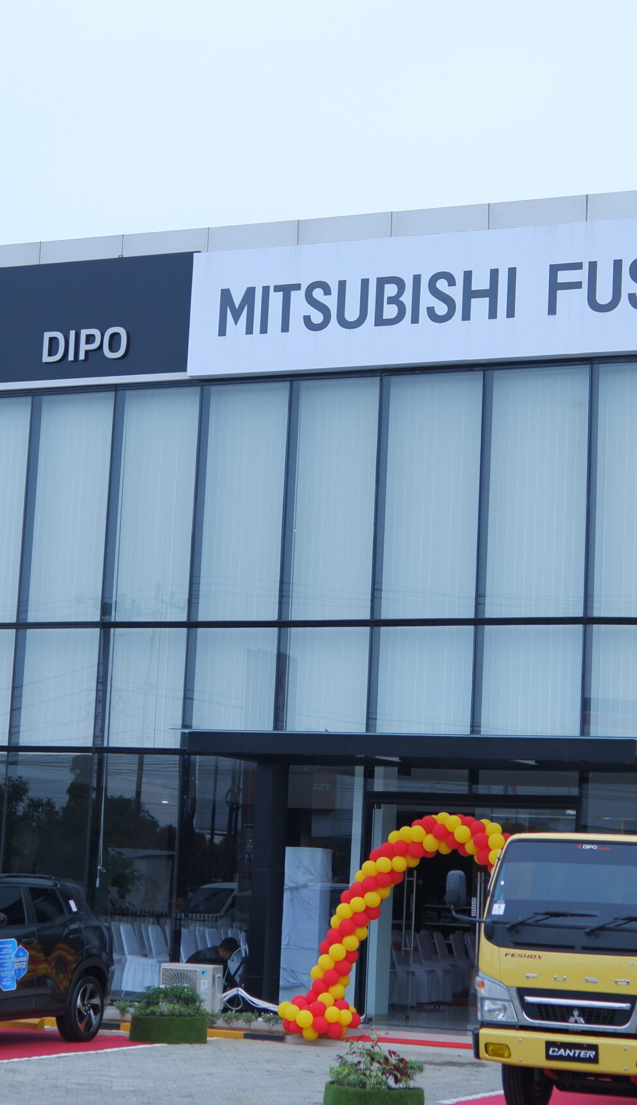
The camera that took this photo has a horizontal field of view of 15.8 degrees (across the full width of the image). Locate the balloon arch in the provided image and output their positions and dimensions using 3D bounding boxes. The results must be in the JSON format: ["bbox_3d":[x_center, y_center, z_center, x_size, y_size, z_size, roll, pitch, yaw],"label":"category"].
[{"bbox_3d":[1.380,4.076,24.791,3.800,2.450,0.600,-1,-10,23],"label":"balloon arch"}]

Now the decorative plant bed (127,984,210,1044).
[{"bbox_3d":[-1.559,4.792,24.000,0.840,0.590,0.840,3,-9,0],"label":"decorative plant bed"}]

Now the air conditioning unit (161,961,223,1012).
[{"bbox_3d":[-1.453,4.997,26.311,0.670,0.560,0.290,-1,-10,23],"label":"air conditioning unit"}]

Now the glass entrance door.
[{"bbox_3d":[1.723,4.040,25.810,2.500,2.450,0.140,-1,-10,23],"label":"glass entrance door"}]

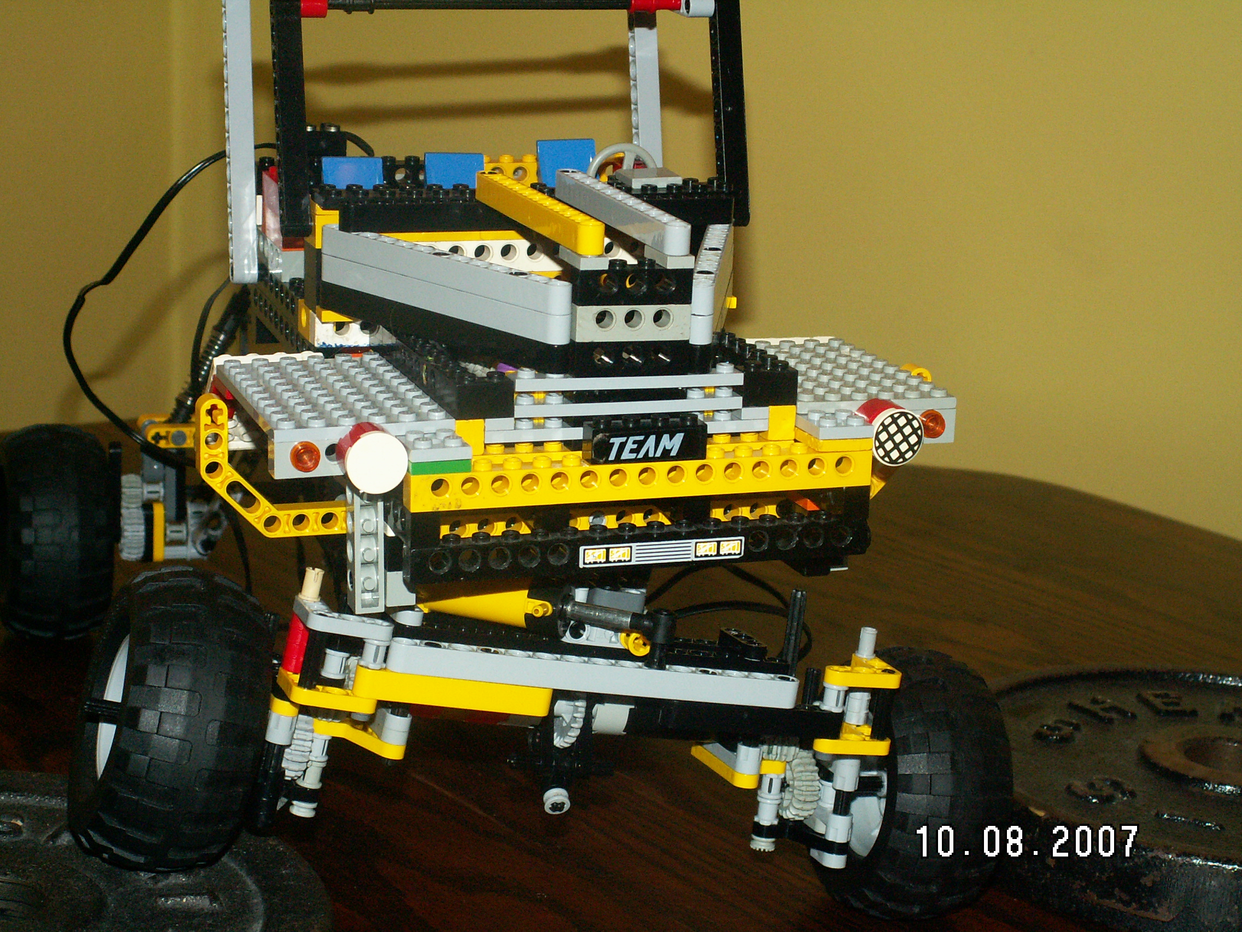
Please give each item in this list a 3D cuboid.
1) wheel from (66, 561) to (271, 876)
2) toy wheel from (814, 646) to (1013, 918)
[{"bbox_3d":[-0.120,0.068,0.688,0.038,0.082,0.082,12,10,-25],"label":"wheel"},{"bbox_3d":[0.085,0.095,0.772,0.038,0.082,0.082,6,12,-25],"label":"toy wheel"}]

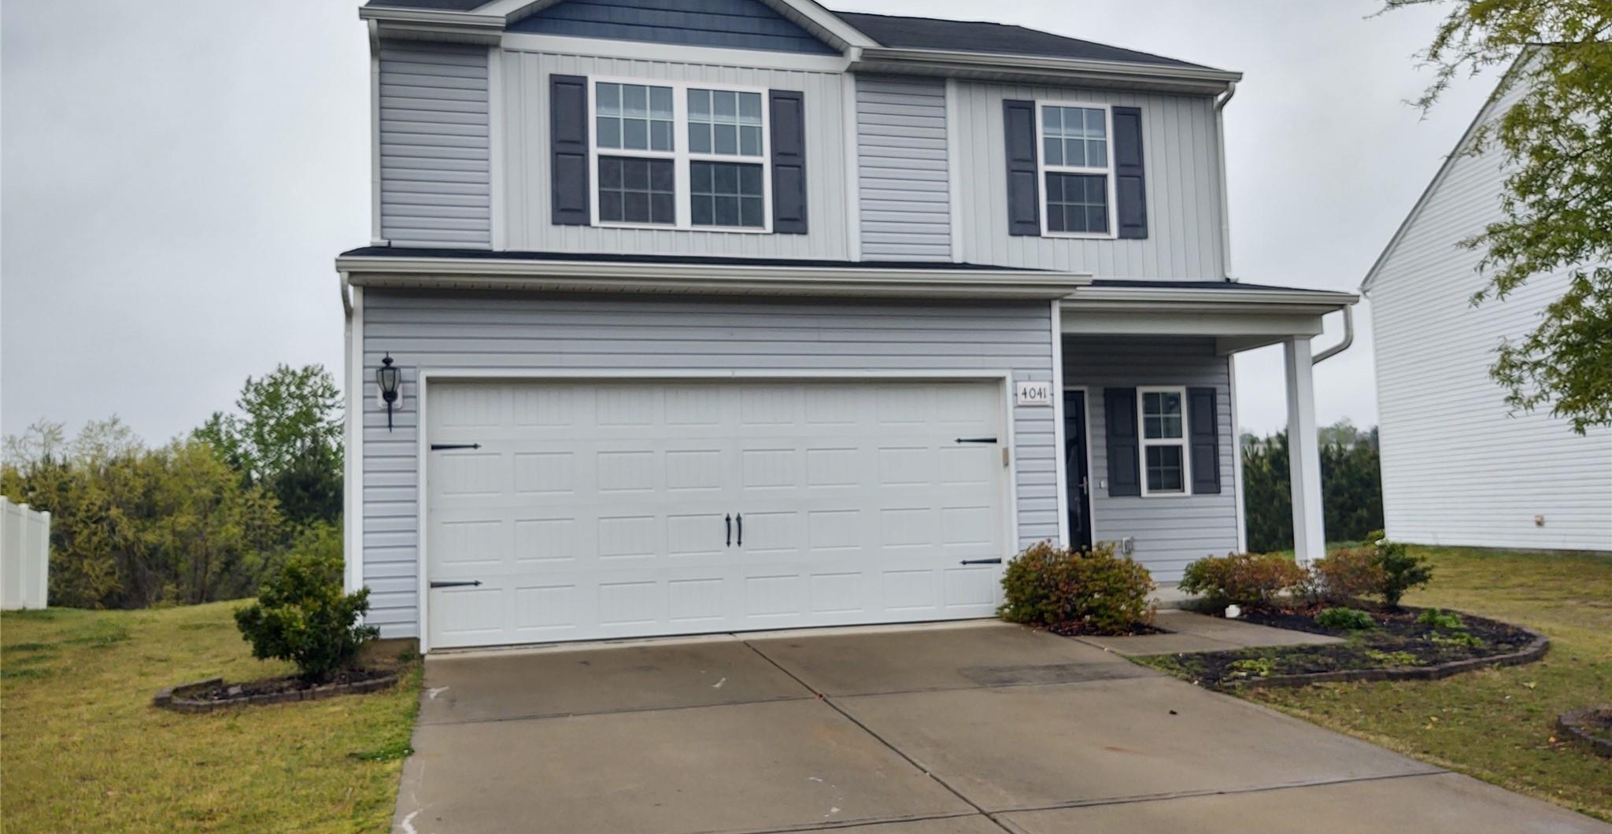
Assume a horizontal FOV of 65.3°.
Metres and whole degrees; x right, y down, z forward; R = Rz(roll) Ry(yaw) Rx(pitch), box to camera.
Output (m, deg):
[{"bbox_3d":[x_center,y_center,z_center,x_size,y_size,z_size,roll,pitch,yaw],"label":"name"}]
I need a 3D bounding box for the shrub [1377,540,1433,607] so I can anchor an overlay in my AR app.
[{"bbox_3d":[5.543,1.447,11.687,0.514,0.583,0.550,-1,-4,-16],"label":"shrub"}]

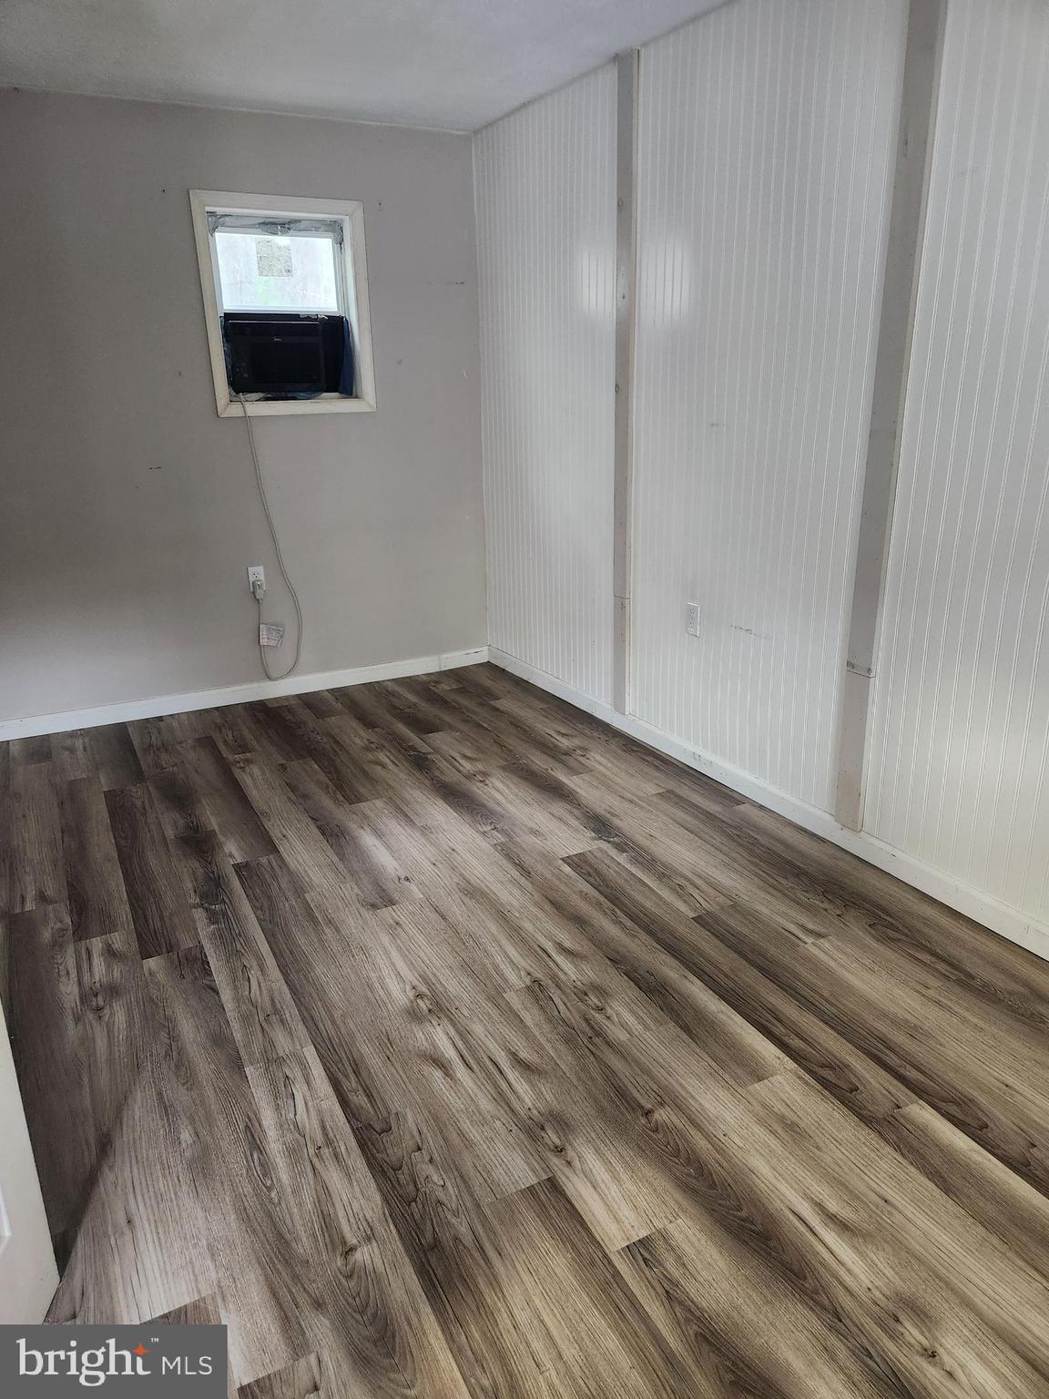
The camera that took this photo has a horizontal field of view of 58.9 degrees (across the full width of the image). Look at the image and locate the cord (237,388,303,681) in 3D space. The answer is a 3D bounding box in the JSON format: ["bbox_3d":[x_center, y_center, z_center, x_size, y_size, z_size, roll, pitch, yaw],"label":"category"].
[{"bbox_3d":[-1.133,-0.701,4.166,0.205,1.266,0.067,-11,21,-26],"label":"cord"}]

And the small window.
[{"bbox_3d":[-1.018,-1.673,3.995,0.709,0.854,0.115,-11,21,-26],"label":"small window"}]

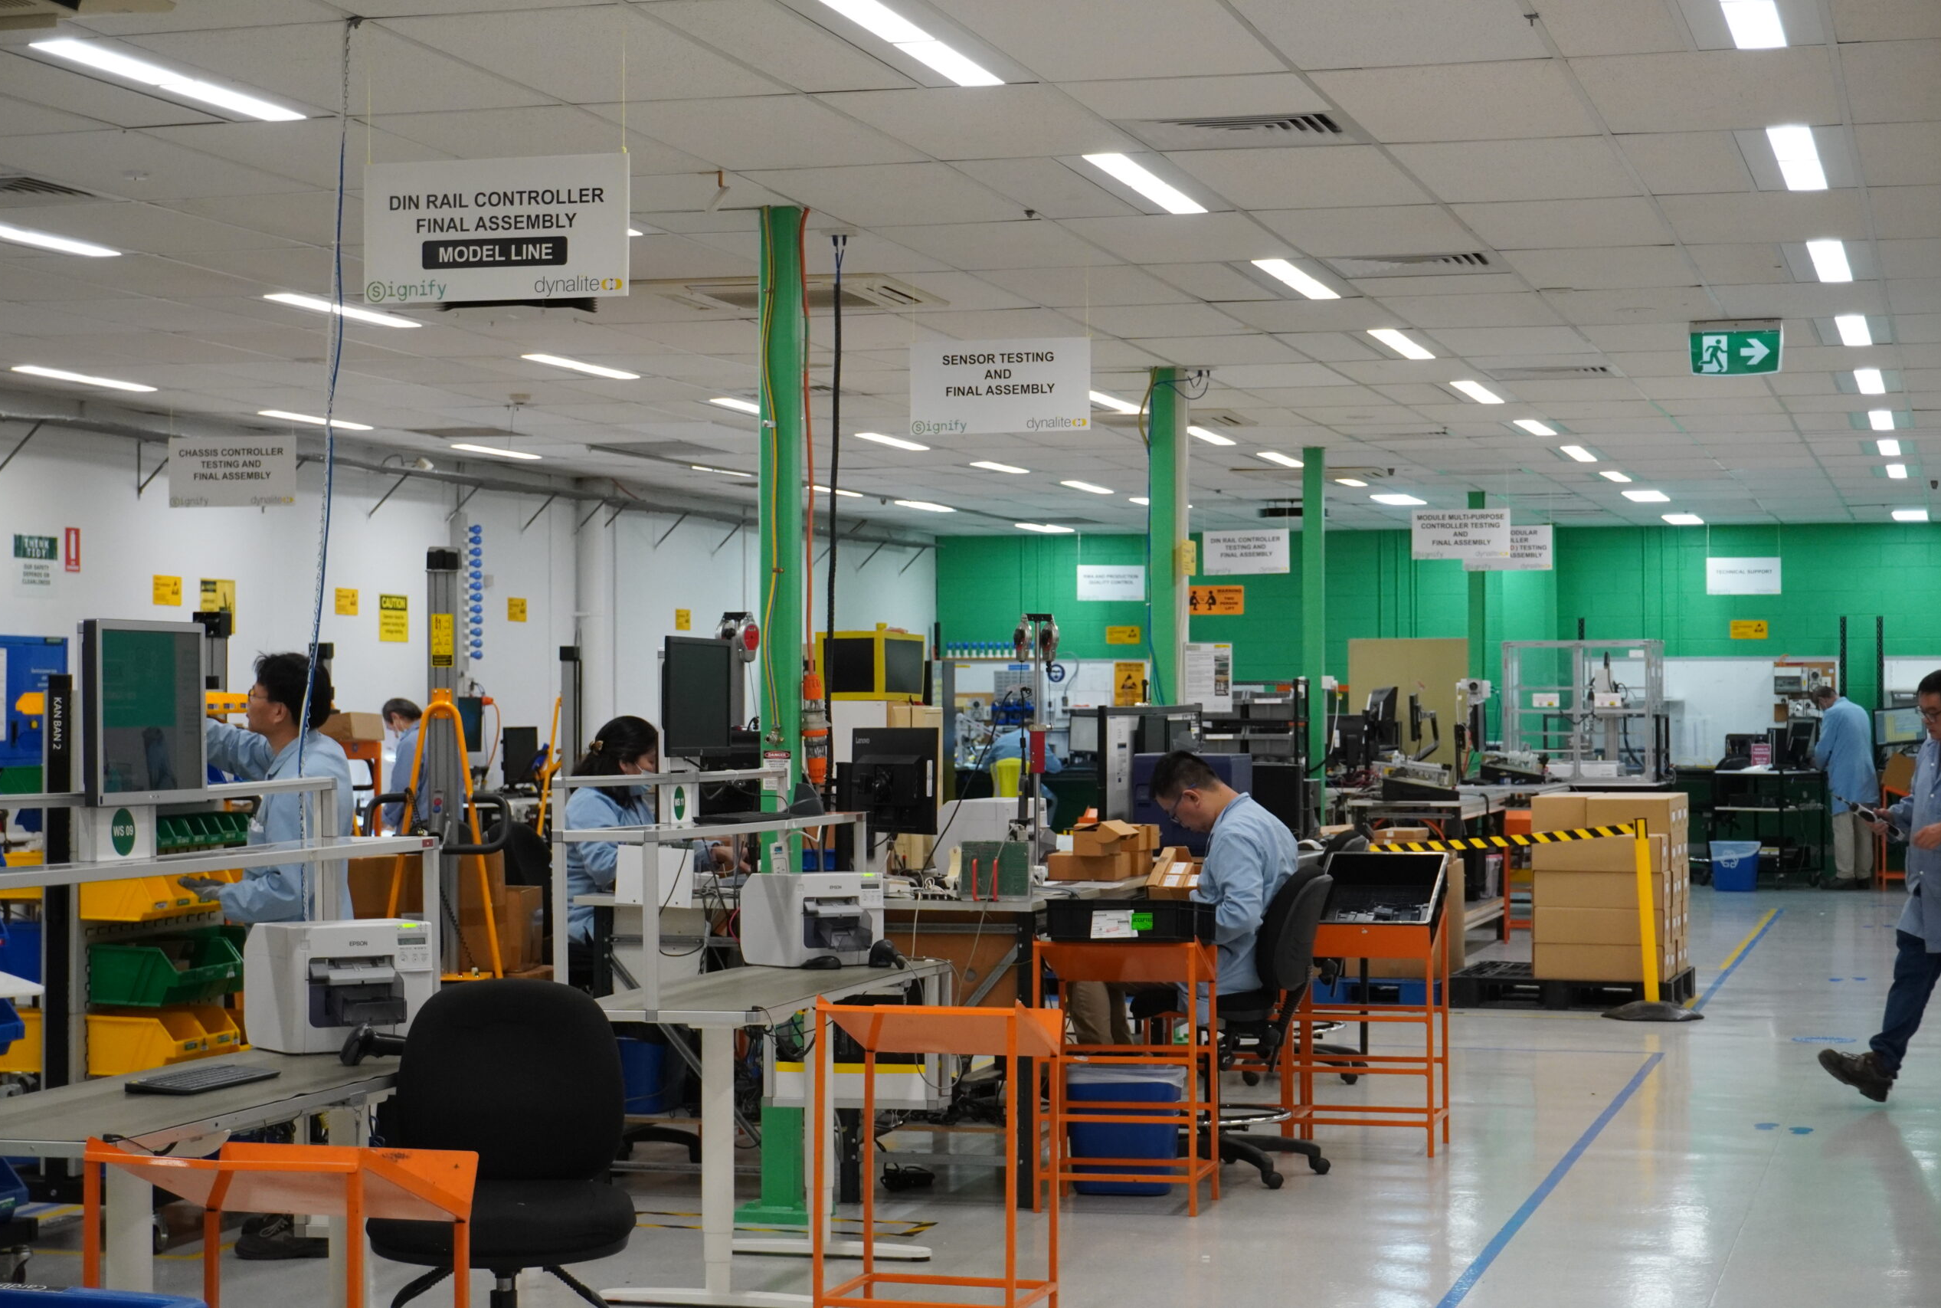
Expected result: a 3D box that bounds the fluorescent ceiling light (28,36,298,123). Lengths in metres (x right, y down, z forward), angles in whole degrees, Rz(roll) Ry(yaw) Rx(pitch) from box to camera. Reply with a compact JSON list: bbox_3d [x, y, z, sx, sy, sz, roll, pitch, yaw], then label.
[{"bbox_3d":[-1.941,-1.408,8.525,0.113,0.060,1.160,0,-1,16],"label":"fluorescent ceiling light"}]

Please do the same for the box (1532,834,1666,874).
[{"bbox_3d":[3.280,1.037,18.136,0.660,0.184,0.275,0,-1,18],"label":"box"}]

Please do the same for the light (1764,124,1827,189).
[{"bbox_3d":[2.323,-1.386,9.771,0.125,0.045,1.200,0,-1,16],"label":"light"}]

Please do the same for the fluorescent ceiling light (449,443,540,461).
[{"bbox_3d":[-2.890,-1.248,21.311,0.113,0.060,1.160,0,-1,16],"label":"fluorescent ceiling light"}]

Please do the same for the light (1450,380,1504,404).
[{"bbox_3d":[2.509,-1.304,17.223,0.113,0.060,1.160,0,-1,16],"label":"light"}]

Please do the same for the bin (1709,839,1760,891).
[{"bbox_3d":[6.313,1.747,28.756,0.410,0.415,0.320,0,-1,16],"label":"bin"}]

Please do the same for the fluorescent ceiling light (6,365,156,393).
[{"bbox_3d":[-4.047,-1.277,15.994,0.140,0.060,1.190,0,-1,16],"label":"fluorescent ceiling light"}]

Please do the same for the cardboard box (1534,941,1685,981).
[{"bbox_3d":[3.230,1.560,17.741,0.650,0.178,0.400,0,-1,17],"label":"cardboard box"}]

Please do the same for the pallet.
[{"bbox_3d":[3.136,1.732,18.120,1.140,0.155,1.060,0,-1,17],"label":"pallet"}]

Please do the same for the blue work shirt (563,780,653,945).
[{"bbox_3d":[-1.115,0.682,11.350,0.430,0.540,0.450,0,-1,16],"label":"blue work shirt"}]

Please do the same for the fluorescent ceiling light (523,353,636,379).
[{"bbox_3d":[-1.772,-1.325,15.956,0.113,0.060,1.160,0,-1,16],"label":"fluorescent ceiling light"}]

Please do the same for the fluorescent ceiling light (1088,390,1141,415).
[{"bbox_3d":[0.723,-1.287,17.772,0.113,0.060,1.160,0,-1,16],"label":"fluorescent ceiling light"}]

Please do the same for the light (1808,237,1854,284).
[{"bbox_3d":[2.981,-1.371,12.077,0.113,0.060,1.160,0,-1,16],"label":"light"}]

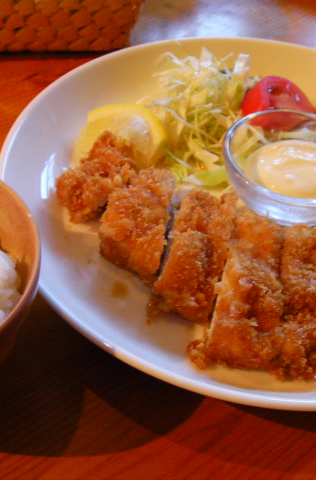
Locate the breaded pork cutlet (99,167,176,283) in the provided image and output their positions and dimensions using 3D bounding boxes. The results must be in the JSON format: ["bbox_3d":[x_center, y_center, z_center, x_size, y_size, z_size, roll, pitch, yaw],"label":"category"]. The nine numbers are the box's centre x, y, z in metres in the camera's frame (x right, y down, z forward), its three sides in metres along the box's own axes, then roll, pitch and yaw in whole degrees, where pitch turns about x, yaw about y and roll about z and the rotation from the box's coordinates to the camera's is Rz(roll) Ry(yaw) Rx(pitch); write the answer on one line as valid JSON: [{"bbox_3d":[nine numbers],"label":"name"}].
[{"bbox_3d":[-0.009,-0.010,0.344,0.027,0.020,0.057,11,46,4],"label":"breaded pork cutlet"}]

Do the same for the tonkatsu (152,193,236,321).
[{"bbox_3d":[0.017,0.006,0.331,0.026,0.020,0.064,11,46,4],"label":"tonkatsu"}]

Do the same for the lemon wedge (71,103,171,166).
[{"bbox_3d":[-0.020,-0.053,0.377,0.046,0.026,0.032,1,46,-5],"label":"lemon wedge"}]

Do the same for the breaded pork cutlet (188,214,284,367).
[{"bbox_3d":[0.038,0.022,0.316,0.028,0.020,0.071,9,45,3],"label":"breaded pork cutlet"}]

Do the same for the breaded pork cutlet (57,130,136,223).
[{"bbox_3d":[-0.032,-0.034,0.364,0.028,0.020,0.047,16,46,10],"label":"breaded pork cutlet"}]

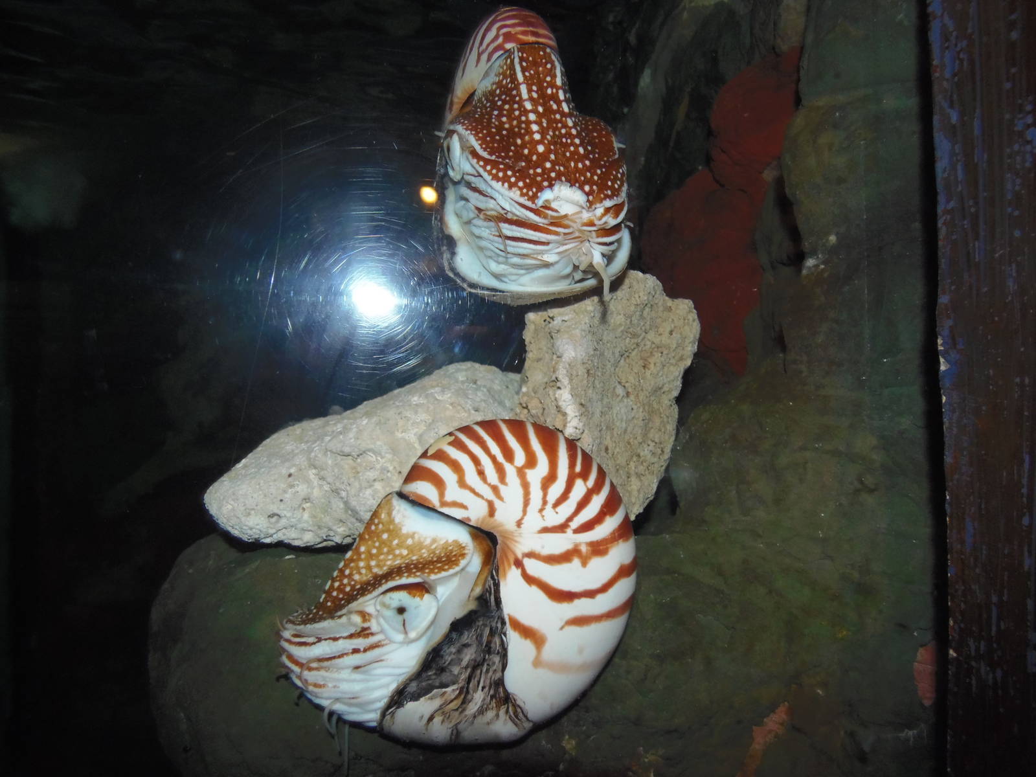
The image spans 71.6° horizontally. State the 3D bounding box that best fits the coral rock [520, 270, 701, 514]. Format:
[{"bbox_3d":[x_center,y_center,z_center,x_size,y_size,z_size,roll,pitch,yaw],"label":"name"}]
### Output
[{"bbox_3d":[0.066,0.004,0.545,0.115,0.175,0.095,-3,8,-18],"label":"coral rock"}]

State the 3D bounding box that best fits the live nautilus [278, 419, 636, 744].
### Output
[{"bbox_3d":[-0.035,0.108,0.420,0.190,0.175,0.095,-3,8,-17],"label":"live nautilus"}]

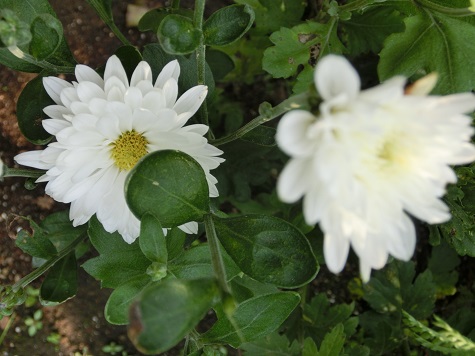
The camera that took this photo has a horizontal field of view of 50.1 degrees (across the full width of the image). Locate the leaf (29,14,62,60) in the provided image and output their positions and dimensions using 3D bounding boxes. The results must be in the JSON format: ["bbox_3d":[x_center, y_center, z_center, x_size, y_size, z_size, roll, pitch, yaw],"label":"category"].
[{"bbox_3d":[-0.068,-0.050,0.180,0.012,0.007,0.016,11,95,-7],"label":"leaf"}]

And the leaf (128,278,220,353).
[{"bbox_3d":[-0.019,0.040,0.150,0.029,0.009,0.017,-37,81,-7],"label":"leaf"}]

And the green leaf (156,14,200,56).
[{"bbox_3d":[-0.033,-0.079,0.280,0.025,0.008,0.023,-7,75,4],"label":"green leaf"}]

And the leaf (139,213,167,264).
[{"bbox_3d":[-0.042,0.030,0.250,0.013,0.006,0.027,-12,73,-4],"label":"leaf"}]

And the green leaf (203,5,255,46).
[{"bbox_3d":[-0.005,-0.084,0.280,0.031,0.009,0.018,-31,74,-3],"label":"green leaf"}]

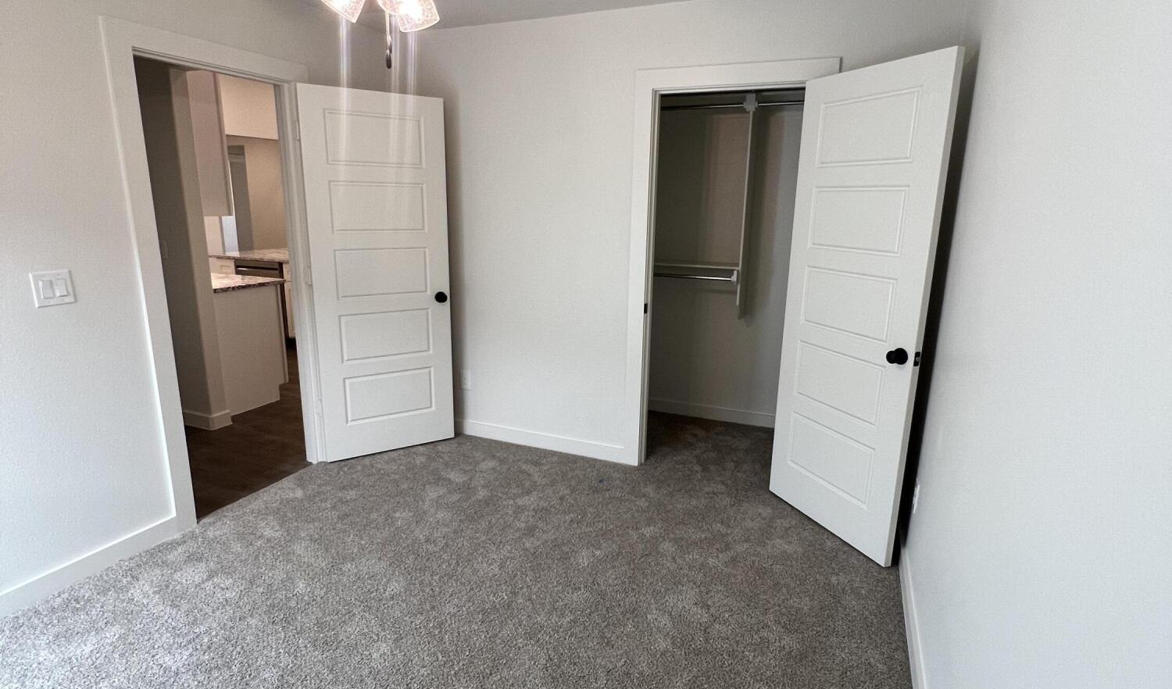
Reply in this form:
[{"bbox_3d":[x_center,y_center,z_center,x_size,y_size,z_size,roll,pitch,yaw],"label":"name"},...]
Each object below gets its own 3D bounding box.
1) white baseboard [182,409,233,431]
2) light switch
[{"bbox_3d":[-2.561,0.497,3.976,0.260,0.092,0.150,7,14,23],"label":"white baseboard"},{"bbox_3d":[-1.925,-0.202,2.123,0.011,0.117,0.117,7,14,23],"label":"light switch"}]

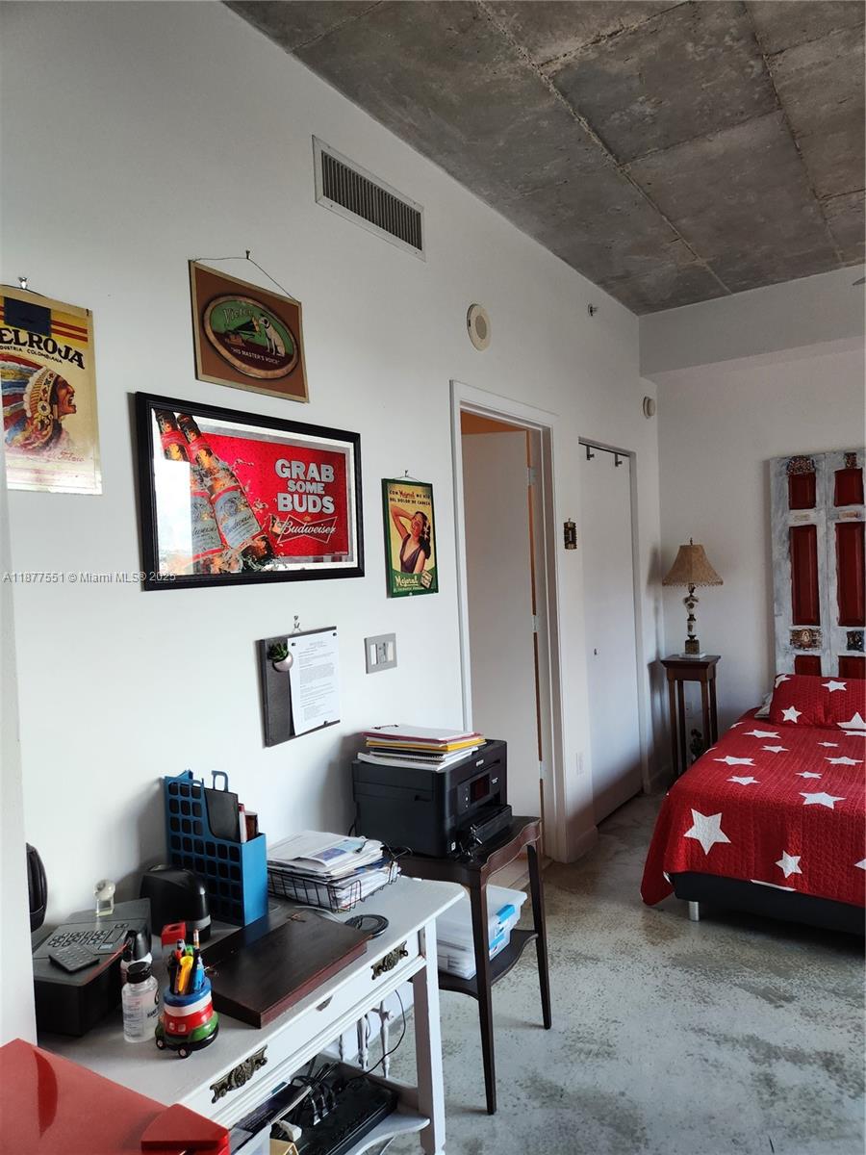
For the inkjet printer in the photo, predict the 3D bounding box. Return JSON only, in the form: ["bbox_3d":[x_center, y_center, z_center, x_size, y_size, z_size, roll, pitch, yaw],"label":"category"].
[{"bbox_3d":[0.024,0.675,2.436,0.365,0.249,0.420,-2,1,31],"label":"inkjet printer"}]

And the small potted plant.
[{"bbox_3d":[-0.417,0.216,2.098,0.060,0.090,0.064,-3,1,0],"label":"small potted plant"}]

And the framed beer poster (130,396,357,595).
[{"bbox_3d":[-0.466,-0.215,2.162,0.021,0.465,0.832,0,2,33],"label":"framed beer poster"}]

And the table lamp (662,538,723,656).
[{"bbox_3d":[1.633,0.130,4.861,0.385,0.765,0.385,-2,1,33],"label":"table lamp"}]

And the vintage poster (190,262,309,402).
[{"bbox_3d":[-0.492,-0.659,2.109,0.014,0.298,0.410,-2,1,33],"label":"vintage poster"}]

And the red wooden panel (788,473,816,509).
[{"bbox_3d":[2.254,-0.525,4.677,0.150,0.208,0.020,-2,1,33],"label":"red wooden panel"}]

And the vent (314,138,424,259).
[{"bbox_3d":[-0.189,-1.266,2.603,0.020,0.204,0.611,-2,1,33],"label":"vent"}]

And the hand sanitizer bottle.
[{"bbox_3d":[-0.497,0.722,1.310,0.057,0.113,0.057,-3,1,-9],"label":"hand sanitizer bottle"}]

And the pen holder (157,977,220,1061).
[{"bbox_3d":[-0.403,0.730,1.282,0.073,0.082,0.090,-2,1,33],"label":"pen holder"}]

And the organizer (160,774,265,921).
[{"bbox_3d":[-0.501,0.616,1.773,0.237,0.311,0.074,-2,1,31],"label":"organizer"}]

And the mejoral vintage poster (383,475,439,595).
[{"bbox_3d":[-0.082,-0.138,2.748,0.012,0.402,0.308,-2,1,33],"label":"mejoral vintage poster"}]

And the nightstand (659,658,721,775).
[{"bbox_3d":[1.675,0.934,4.933,0.310,0.826,0.330,-2,1,33],"label":"nightstand"}]

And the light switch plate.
[{"bbox_3d":[-0.166,0.253,2.563,0.010,0.115,0.162,-2,1,33],"label":"light switch plate"}]

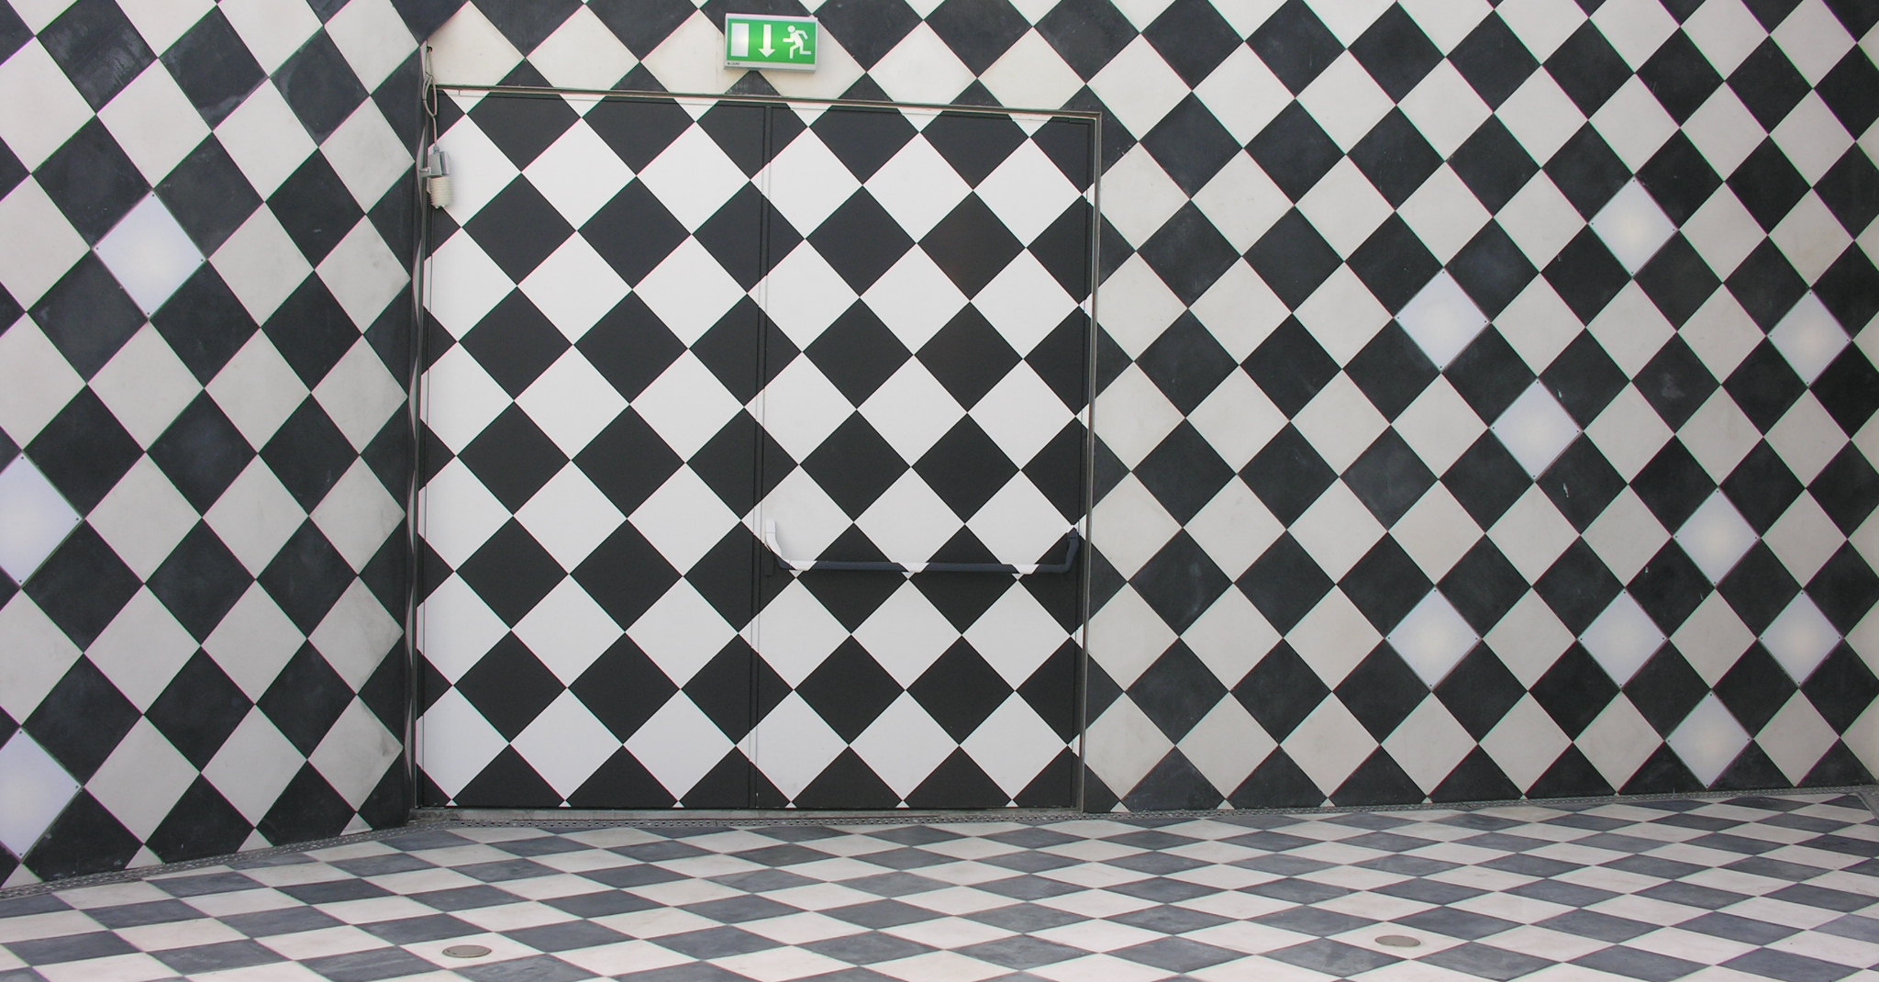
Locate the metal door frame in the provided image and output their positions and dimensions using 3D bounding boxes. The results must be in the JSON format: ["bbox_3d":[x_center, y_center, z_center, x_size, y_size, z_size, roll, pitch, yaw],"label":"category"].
[{"bbox_3d":[-0.667,-0.131,7.093,2.530,2.680,0.100,1,1,-8],"label":"metal door frame"}]

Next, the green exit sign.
[{"bbox_3d":[-0.619,-1.653,7.009,0.336,0.200,0.060,1,1,-8],"label":"green exit sign"}]

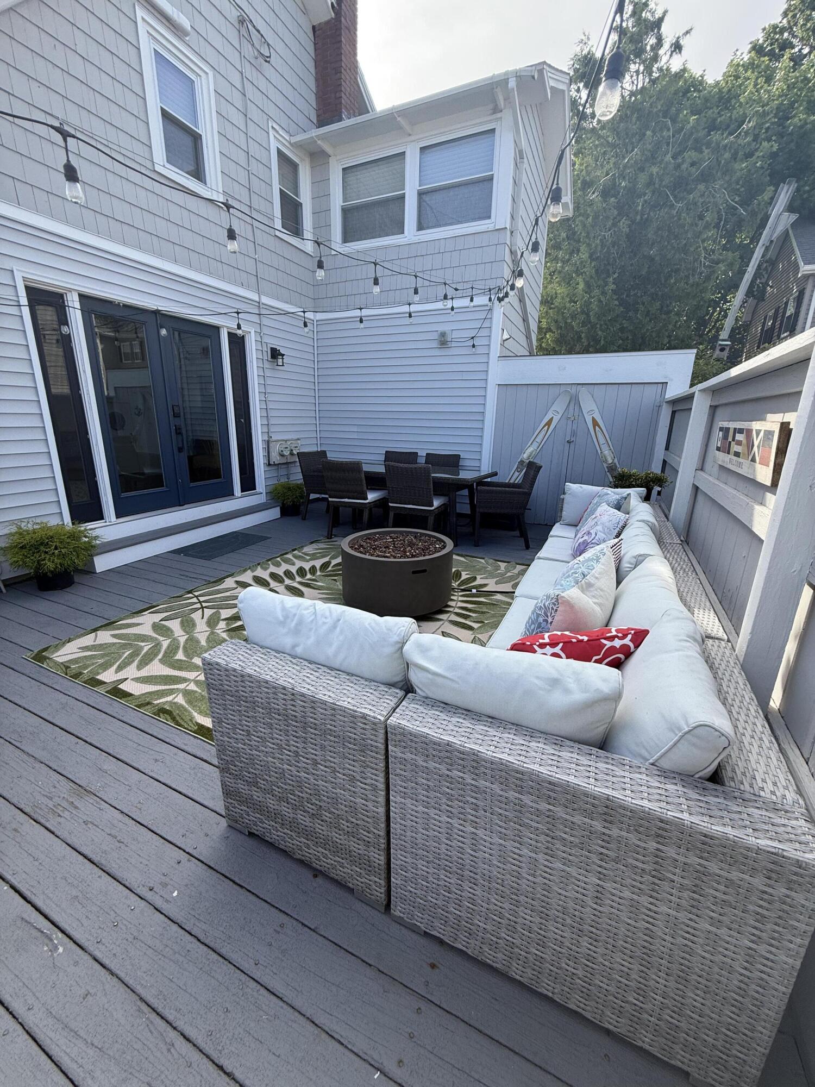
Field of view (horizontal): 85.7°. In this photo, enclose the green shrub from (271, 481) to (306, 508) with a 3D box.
[{"bbox_3d":[-1.665,-0.721,6.200,0.500,0.310,0.500,9,18,24],"label":"green shrub"}]

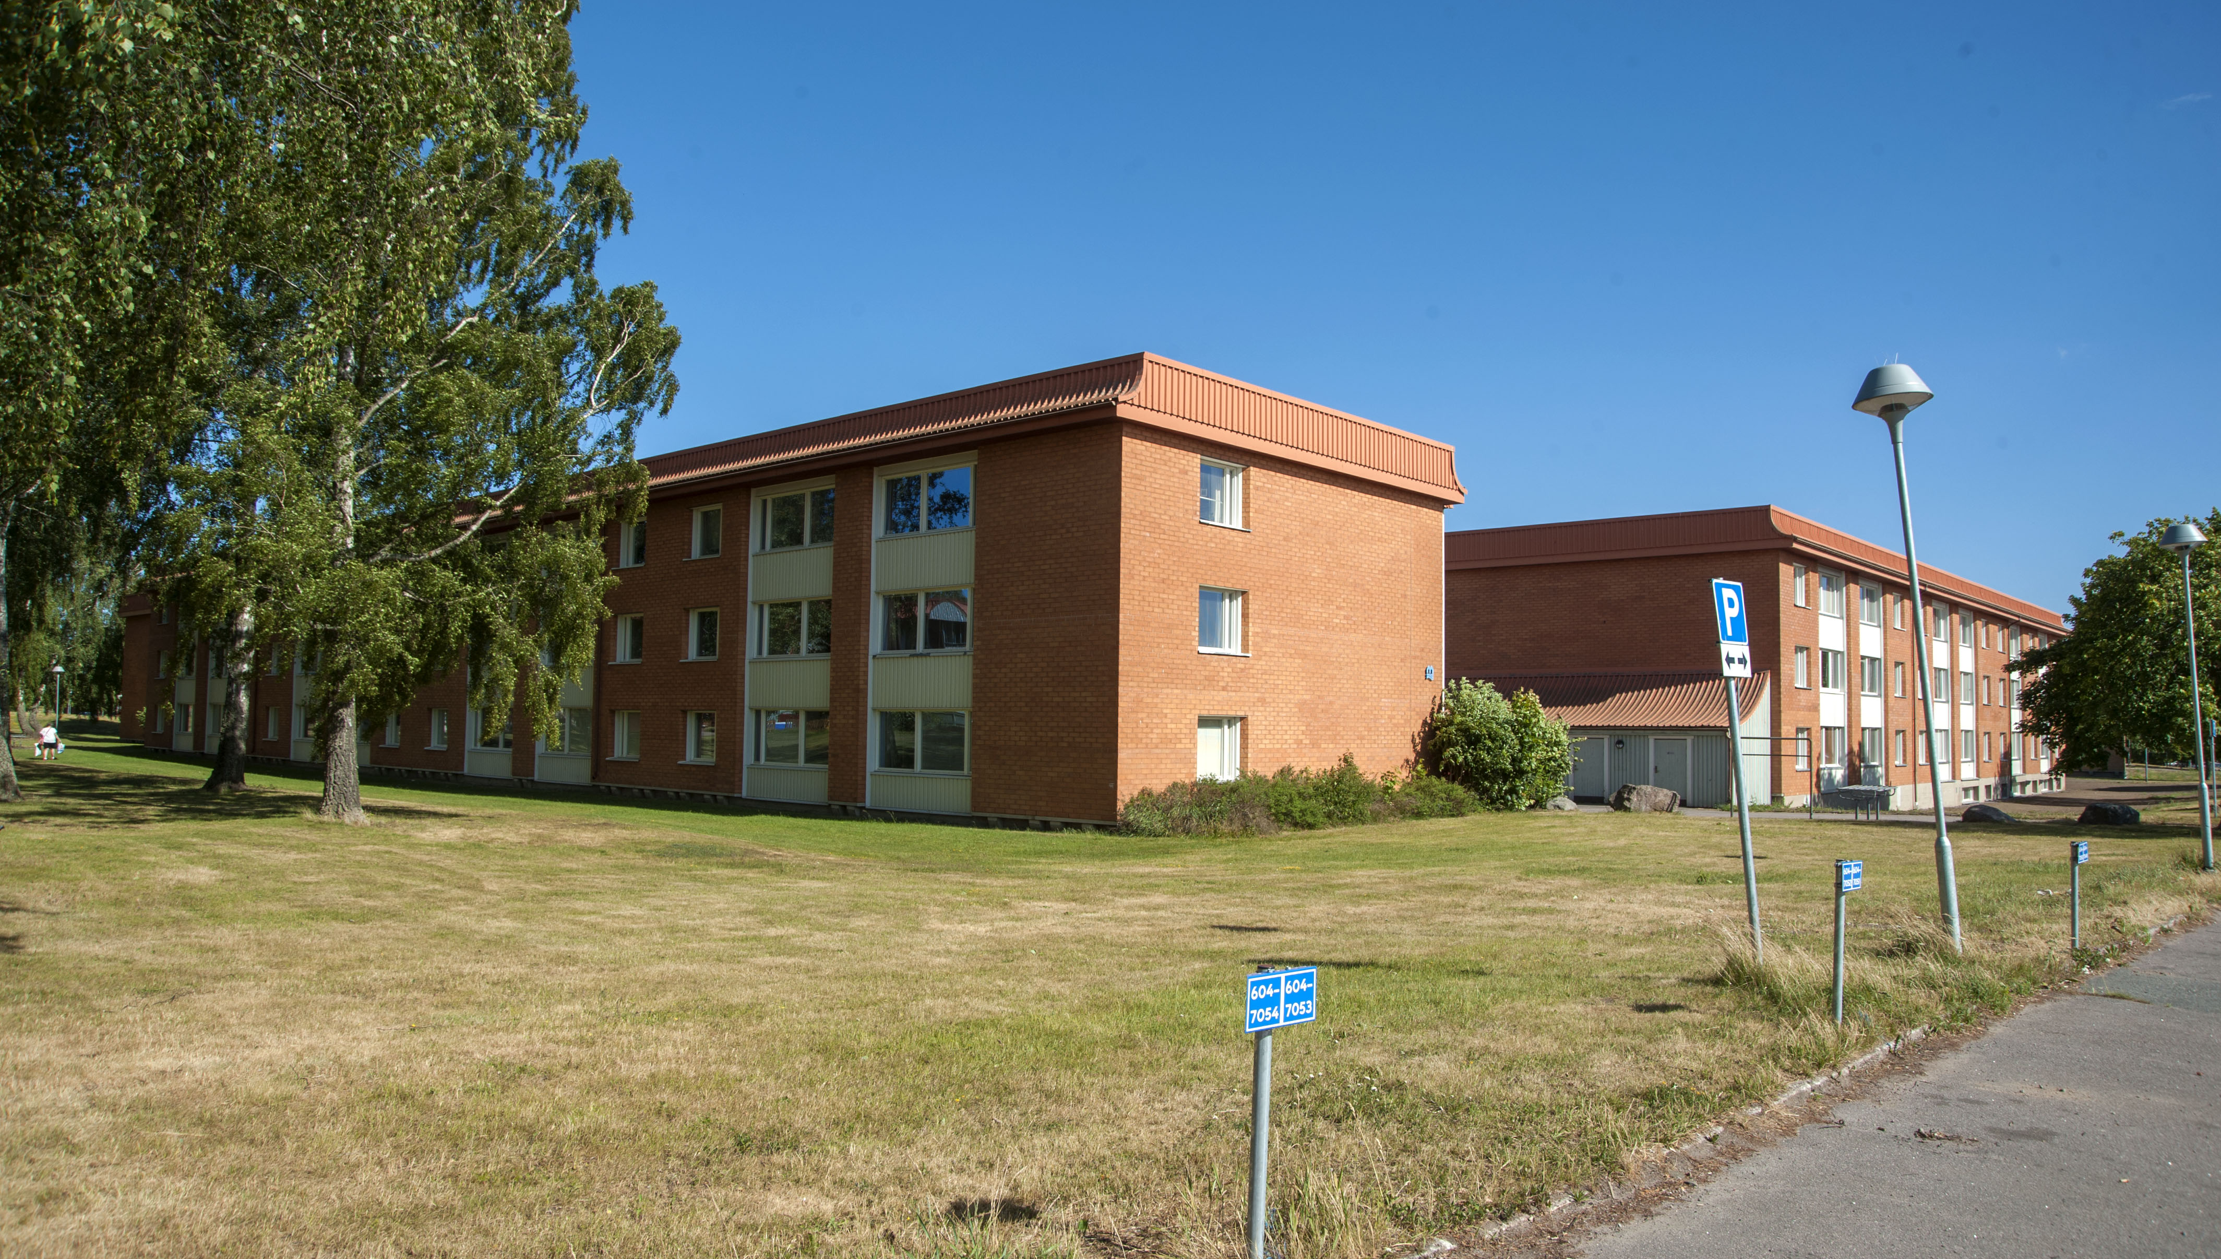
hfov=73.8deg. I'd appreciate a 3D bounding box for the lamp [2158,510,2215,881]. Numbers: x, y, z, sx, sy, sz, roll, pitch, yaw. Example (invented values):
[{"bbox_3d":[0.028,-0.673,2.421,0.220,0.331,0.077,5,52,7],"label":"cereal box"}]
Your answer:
[{"bbox_3d":[13.941,0.857,18.986,0.530,4.472,0.530,-4,-6,36],"label":"lamp"}]

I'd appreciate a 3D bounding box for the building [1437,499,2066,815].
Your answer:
[{"bbox_3d":[34.353,2.939,71.708,13.300,10.400,54.400,-3,-5,41],"label":"building"}]

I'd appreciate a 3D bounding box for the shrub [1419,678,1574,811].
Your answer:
[{"bbox_3d":[10.169,3.000,38.802,3.800,3.450,3.300,0,-4,15],"label":"shrub"}]

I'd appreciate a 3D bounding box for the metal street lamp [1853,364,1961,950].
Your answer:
[{"bbox_3d":[6.143,0.214,11.132,0.530,4.495,0.530,-6,-7,29],"label":"metal street lamp"}]

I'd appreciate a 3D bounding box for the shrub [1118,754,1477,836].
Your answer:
[{"bbox_3d":[4.635,3.448,32.036,1.700,1.460,12.000,-3,-5,42],"label":"shrub"}]

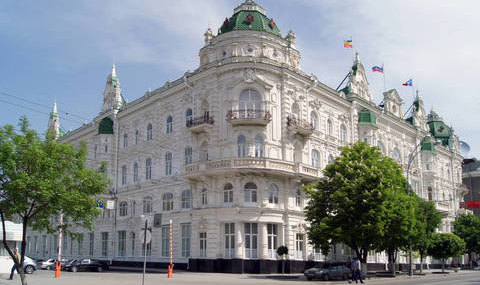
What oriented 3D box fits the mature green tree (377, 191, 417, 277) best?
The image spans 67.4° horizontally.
[{"bbox_3d":[14.740,8.780,34.300,4.200,8.300,4.200,0,-14,0],"label":"mature green tree"}]

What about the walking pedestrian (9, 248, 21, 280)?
[{"bbox_3d":[-13.984,7.522,22.300,0.650,1.760,0.520,4,-18,-11],"label":"walking pedestrian"}]

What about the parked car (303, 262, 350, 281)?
[{"bbox_3d":[7.316,10.745,30.000,4.200,1.400,1.680,15,-23,-40],"label":"parked car"}]

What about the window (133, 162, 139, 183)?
[{"bbox_3d":[-14.756,4.257,51.021,1.250,2.800,0.300,-8,-12,41],"label":"window"}]

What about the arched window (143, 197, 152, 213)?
[{"bbox_3d":[-12.100,8.246,47.295,1.800,2.200,0.300,-15,-23,40],"label":"arched window"}]

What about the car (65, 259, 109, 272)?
[{"bbox_3d":[-17.169,13.807,40.300,4.450,1.430,1.750,11,-20,-32],"label":"car"}]

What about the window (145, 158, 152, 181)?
[{"bbox_3d":[-12.536,3.647,49.457,1.186,2.834,0.250,-13,-19,42],"label":"window"}]

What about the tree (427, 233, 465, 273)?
[{"bbox_3d":[22.525,12.145,39.417,4.200,4.500,4.100,-3,-10,20],"label":"tree"}]

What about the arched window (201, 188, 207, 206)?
[{"bbox_3d":[-4.023,6.119,40.520,0.900,2.050,0.300,-7,-11,36],"label":"arched window"}]

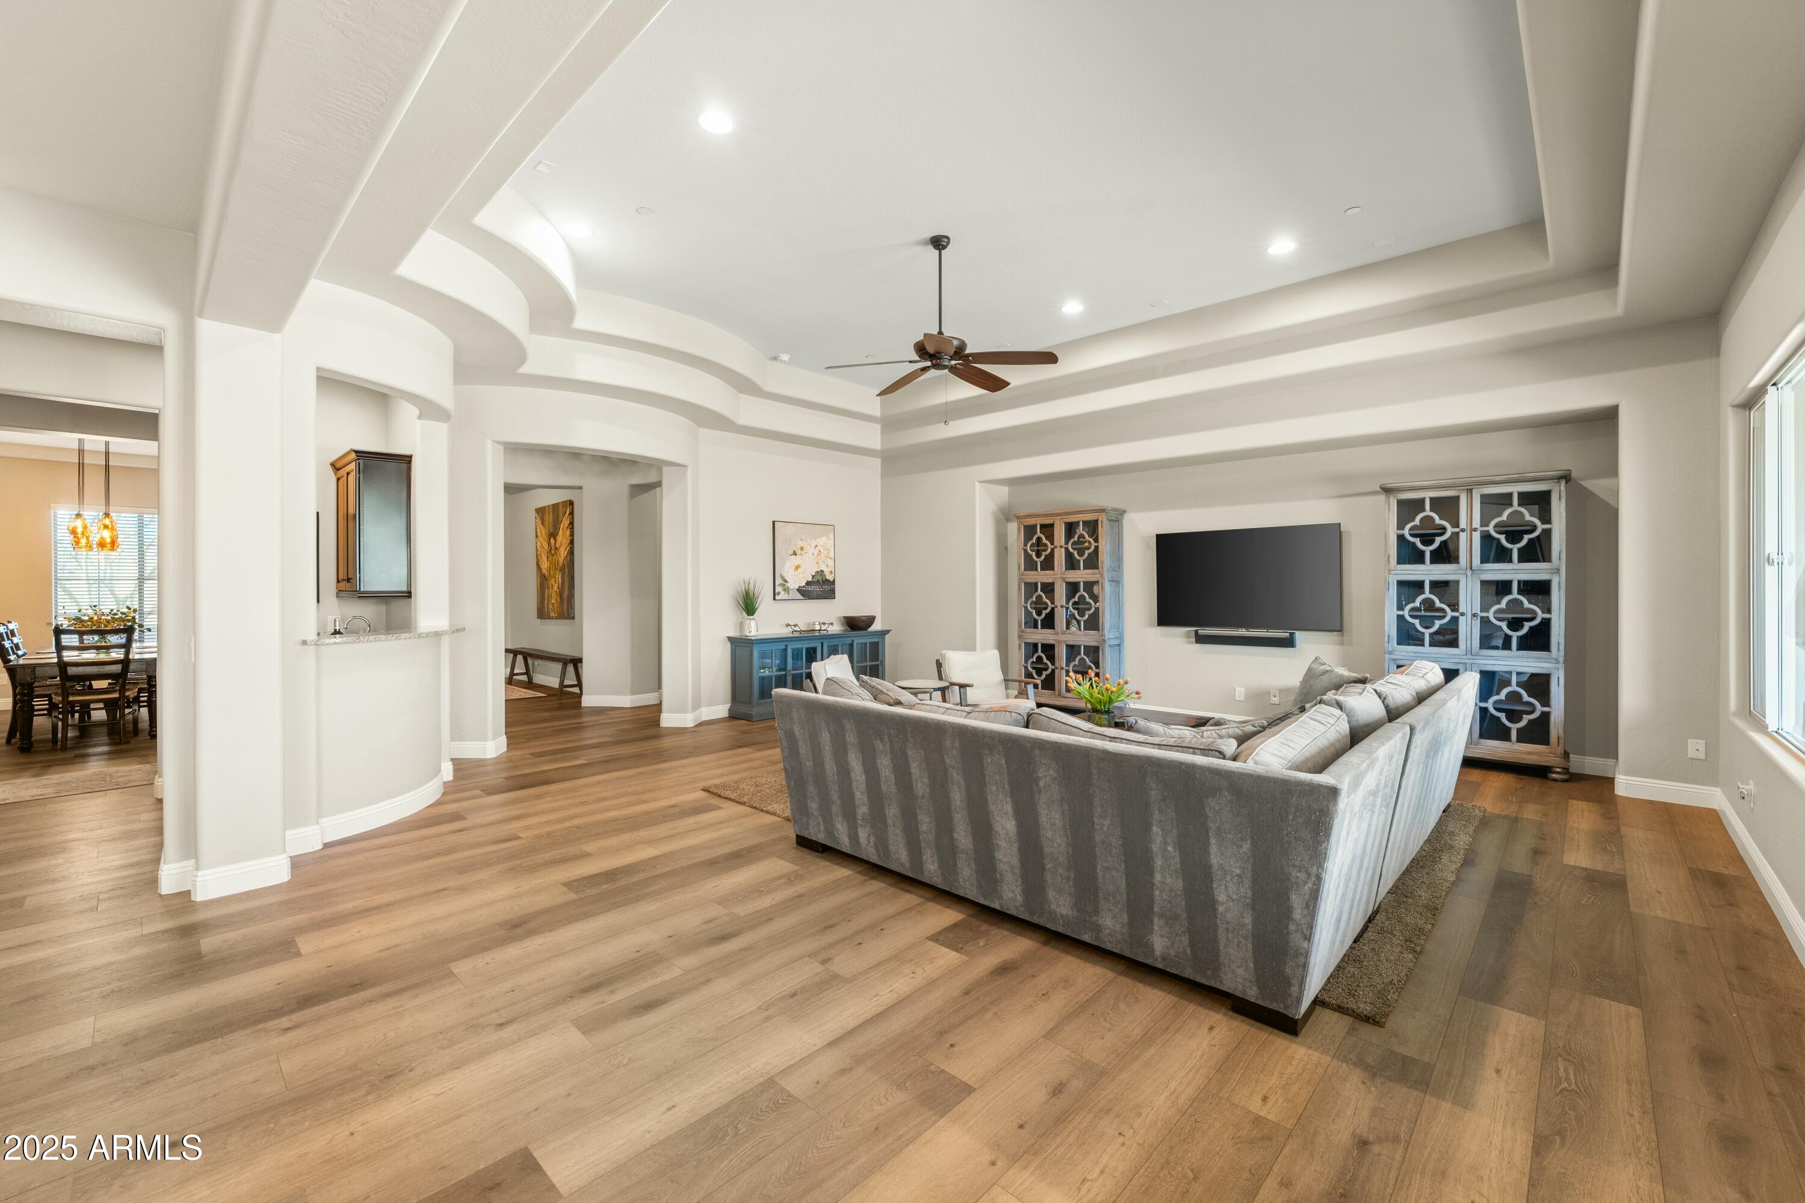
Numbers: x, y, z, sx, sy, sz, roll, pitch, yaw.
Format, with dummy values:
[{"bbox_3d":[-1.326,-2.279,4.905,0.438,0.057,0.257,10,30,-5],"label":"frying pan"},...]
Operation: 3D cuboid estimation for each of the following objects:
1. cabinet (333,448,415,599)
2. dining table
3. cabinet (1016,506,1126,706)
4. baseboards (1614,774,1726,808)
[{"bbox_3d":[-4.037,-0.560,5.324,0.840,1.050,0.370,1,2,44],"label":"cabinet"},{"bbox_3d":[-7.654,0.850,6.681,2.050,0.750,1.000,1,2,44],"label":"dining table"},{"bbox_3d":[1.820,0.129,7.699,1.110,2.150,0.410,1,2,44],"label":"cabinet"},{"bbox_3d":[4.850,1.206,4.458,0.450,0.133,0.030,1,2,44],"label":"baseboards"}]

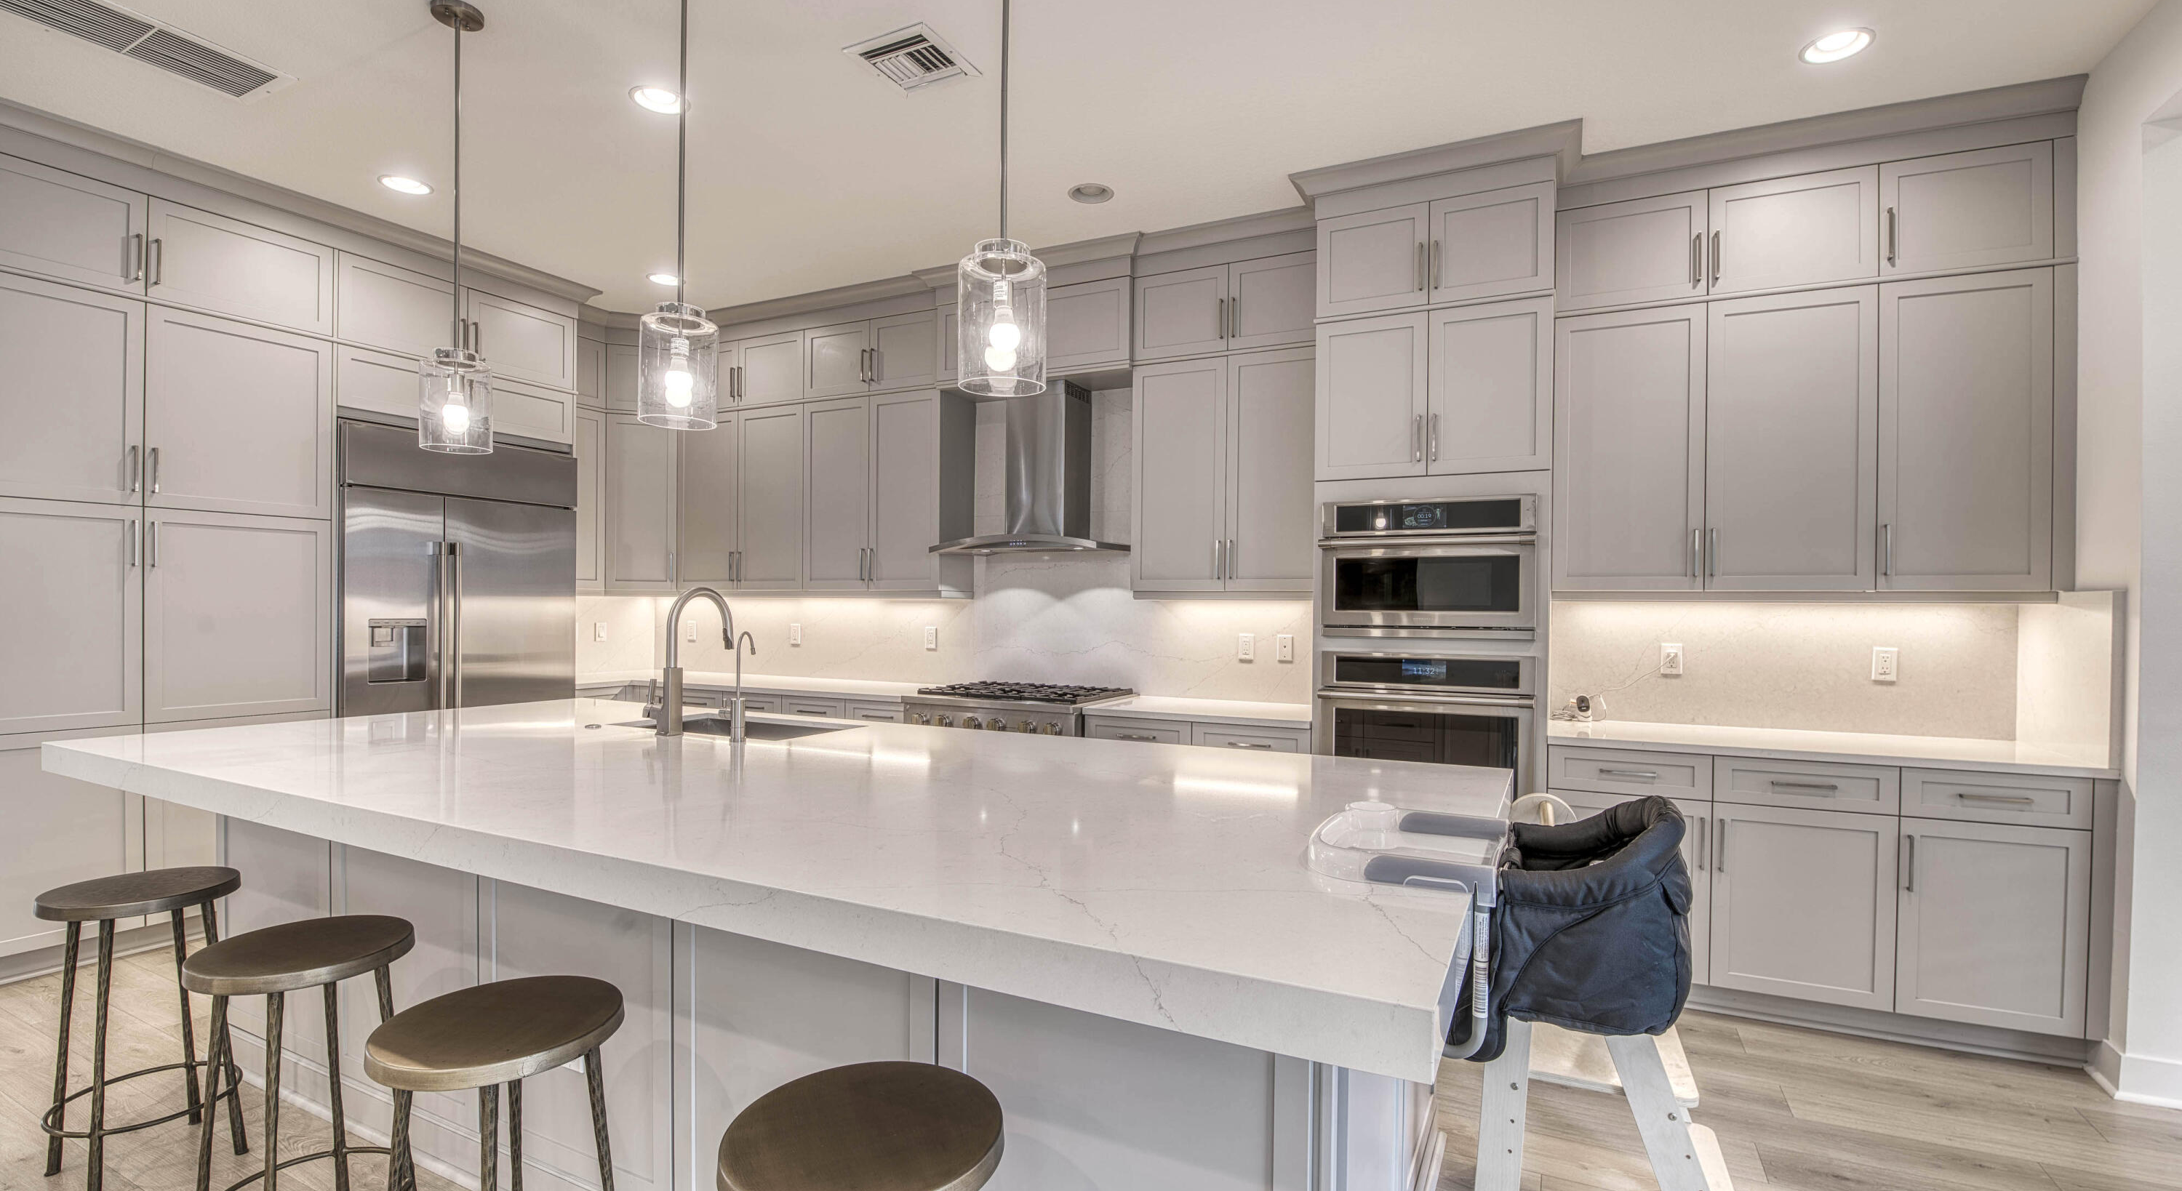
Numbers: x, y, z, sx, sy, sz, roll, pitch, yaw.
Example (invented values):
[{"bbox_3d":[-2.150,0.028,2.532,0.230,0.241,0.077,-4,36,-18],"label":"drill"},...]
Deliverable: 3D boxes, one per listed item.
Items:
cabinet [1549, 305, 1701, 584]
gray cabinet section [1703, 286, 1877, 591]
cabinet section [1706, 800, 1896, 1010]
[{"bbox_3d":[2.071,-0.540,3.541,0.497,1.051,0.330,0,0,24],"label":"cabinet"},{"bbox_3d":[2.536,-0.541,3.357,0.493,1.052,0.330,0,0,24],"label":"gray cabinet section"},{"bbox_3d":[2.382,0.977,3.155,0.480,0.598,0.600,0,0,25],"label":"cabinet section"}]

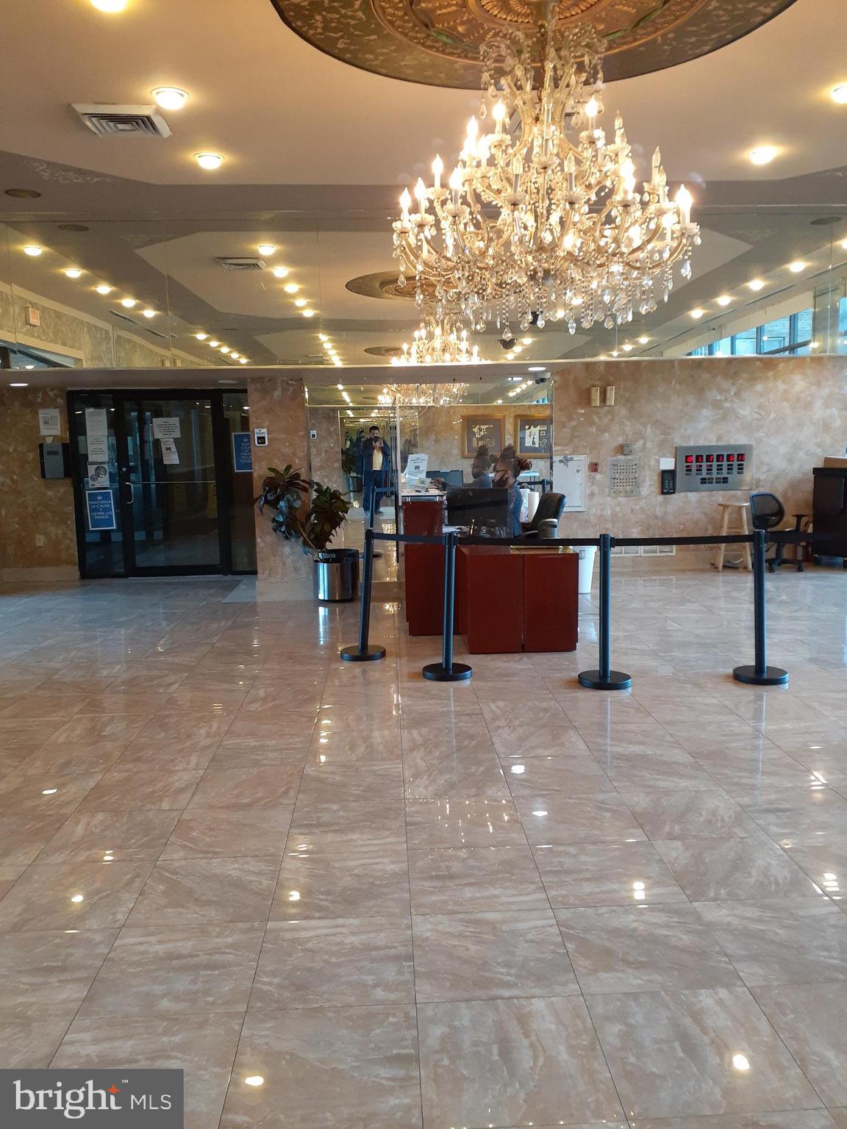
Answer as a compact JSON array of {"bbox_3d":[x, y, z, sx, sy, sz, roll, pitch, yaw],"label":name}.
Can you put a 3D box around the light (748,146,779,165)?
[{"bbox_3d":[2.258,-2.700,5.828,0.200,0.070,0.200,-2,8,-2],"label":"light"}]

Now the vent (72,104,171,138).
[{"bbox_3d":[-1.696,-2.492,4.980,0.450,0.070,0.470,-2,8,-2],"label":"vent"}]

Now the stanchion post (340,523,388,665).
[{"bbox_3d":[-0.433,0.184,6.196,0.330,0.940,0.330,-2,8,-2],"label":"stanchion post"}]

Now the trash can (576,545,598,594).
[{"bbox_3d":[1.481,0.021,8.468,0.330,0.480,0.310,-2,8,-2],"label":"trash can"}]

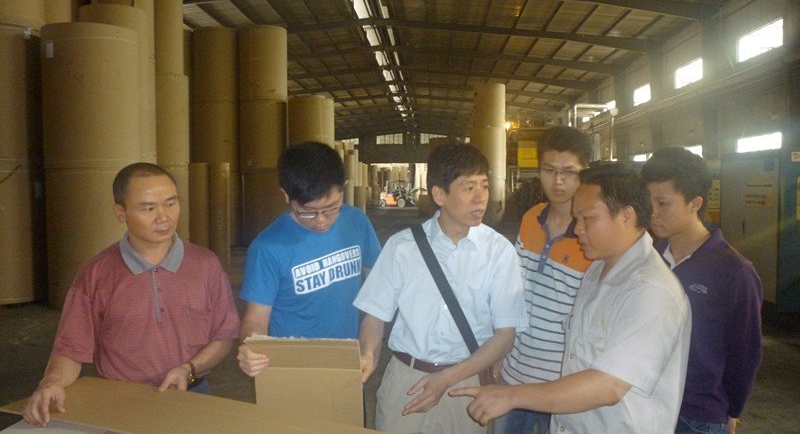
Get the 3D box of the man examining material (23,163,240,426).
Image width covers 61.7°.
[{"bbox_3d":[-0.700,0.658,1.936,0.600,1.650,0.500,-1,3,-19],"label":"man examining material"}]

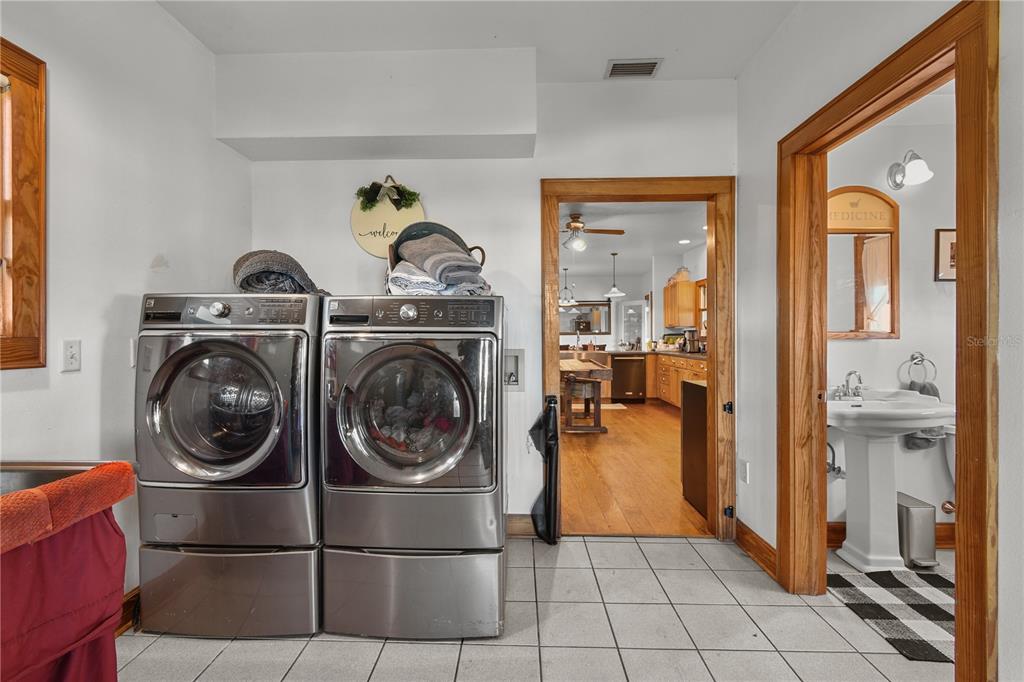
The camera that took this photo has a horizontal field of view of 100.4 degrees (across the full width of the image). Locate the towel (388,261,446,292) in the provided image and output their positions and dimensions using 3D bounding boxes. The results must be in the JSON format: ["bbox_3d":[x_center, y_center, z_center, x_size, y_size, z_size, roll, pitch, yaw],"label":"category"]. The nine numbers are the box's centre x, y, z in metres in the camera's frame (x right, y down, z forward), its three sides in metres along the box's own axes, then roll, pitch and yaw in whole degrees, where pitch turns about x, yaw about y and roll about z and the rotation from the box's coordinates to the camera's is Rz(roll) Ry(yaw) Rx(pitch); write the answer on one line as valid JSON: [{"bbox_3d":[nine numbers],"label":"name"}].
[{"bbox_3d":[-0.433,-0.294,1.977,0.250,0.140,0.270,0,0,1],"label":"towel"}]

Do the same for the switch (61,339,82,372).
[{"bbox_3d":[-1.596,0.054,1.545,0.015,0.115,0.070,0,0,1],"label":"switch"}]

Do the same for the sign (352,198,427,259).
[{"bbox_3d":[-0.746,-0.716,2.566,0.440,0.440,0.025,0,0,1],"label":"sign"}]

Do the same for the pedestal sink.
[{"bbox_3d":[1.975,0.736,2.180,0.680,0.930,0.540,0,0,1],"label":"pedestal sink"}]

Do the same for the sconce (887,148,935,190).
[{"bbox_3d":[2.211,-0.956,2.347,0.155,0.195,0.190,0,0,1],"label":"sconce"}]

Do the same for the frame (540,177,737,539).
[{"bbox_3d":[0.755,0.111,2.616,1.155,2.168,0.150,0,0,1],"label":"frame"}]

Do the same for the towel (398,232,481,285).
[{"bbox_3d":[-0.333,-0.379,1.984,0.370,0.225,0.280,0,0,1],"label":"towel"}]

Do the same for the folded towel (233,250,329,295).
[{"bbox_3d":[-1.072,-0.309,2.010,0.370,0.200,0.310,0,0,1],"label":"folded towel"}]

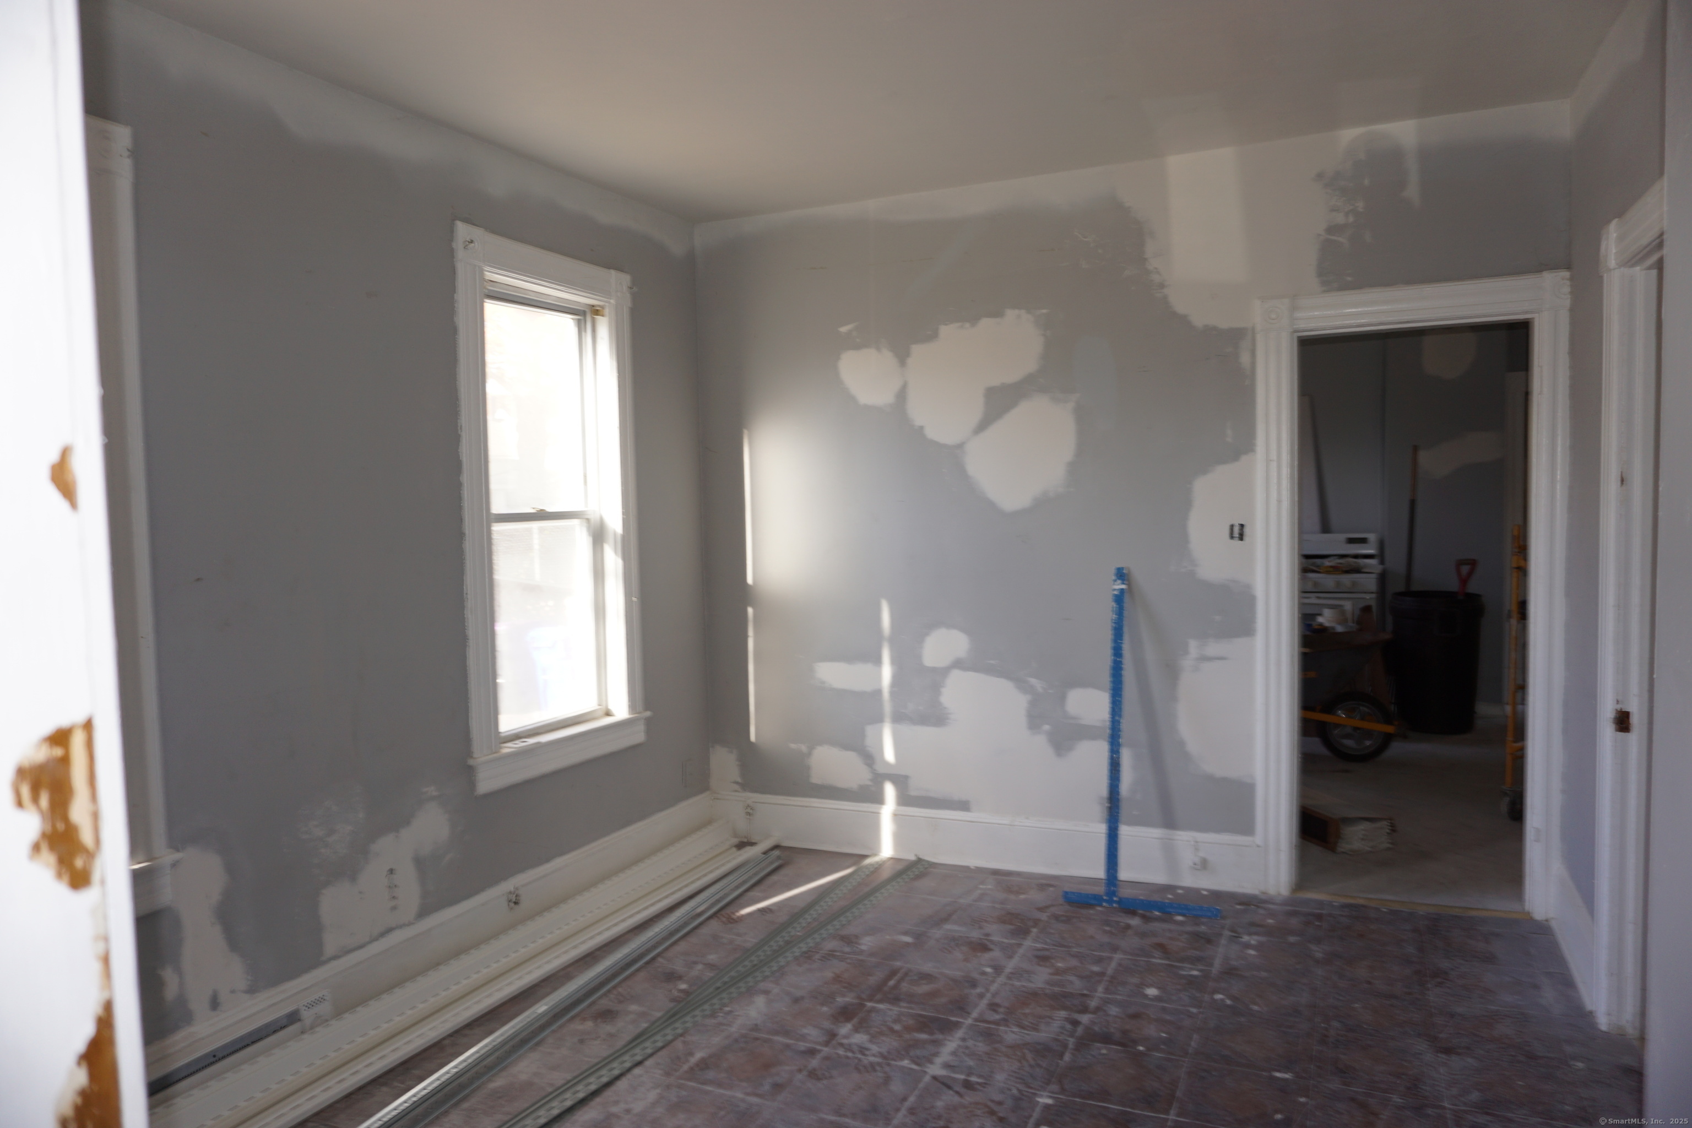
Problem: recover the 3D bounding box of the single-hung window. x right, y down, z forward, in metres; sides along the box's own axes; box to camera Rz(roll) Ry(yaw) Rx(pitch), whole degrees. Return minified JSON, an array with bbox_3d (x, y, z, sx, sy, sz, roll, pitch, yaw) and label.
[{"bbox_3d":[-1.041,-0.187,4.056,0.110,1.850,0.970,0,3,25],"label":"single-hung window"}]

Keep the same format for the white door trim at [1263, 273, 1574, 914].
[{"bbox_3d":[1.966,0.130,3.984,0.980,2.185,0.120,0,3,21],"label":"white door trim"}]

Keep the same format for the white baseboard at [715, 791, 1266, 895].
[{"bbox_3d":[0.471,1.119,4.598,2.270,0.212,0.030,0,3,21],"label":"white baseboard"}]

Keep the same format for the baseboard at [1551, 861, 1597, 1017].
[{"bbox_3d":[2.257,1.136,3.500,0.025,0.215,0.710,0,3,24],"label":"baseboard"}]

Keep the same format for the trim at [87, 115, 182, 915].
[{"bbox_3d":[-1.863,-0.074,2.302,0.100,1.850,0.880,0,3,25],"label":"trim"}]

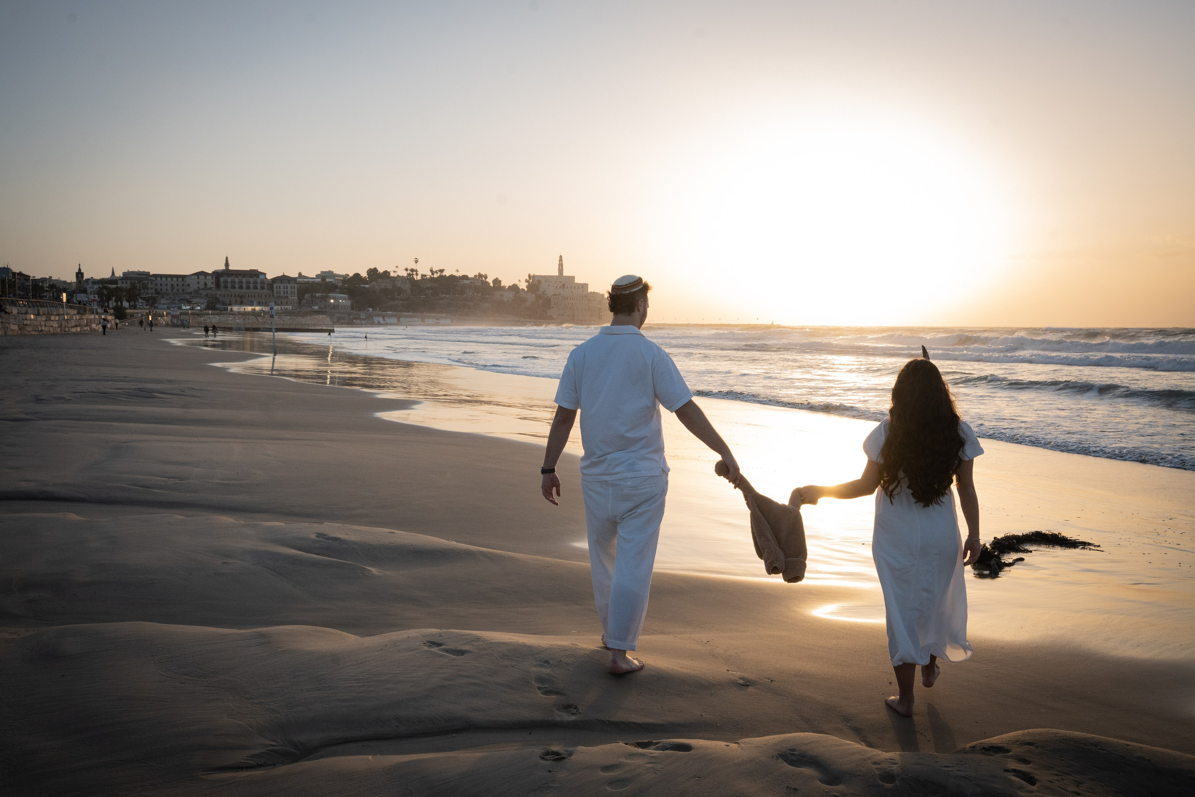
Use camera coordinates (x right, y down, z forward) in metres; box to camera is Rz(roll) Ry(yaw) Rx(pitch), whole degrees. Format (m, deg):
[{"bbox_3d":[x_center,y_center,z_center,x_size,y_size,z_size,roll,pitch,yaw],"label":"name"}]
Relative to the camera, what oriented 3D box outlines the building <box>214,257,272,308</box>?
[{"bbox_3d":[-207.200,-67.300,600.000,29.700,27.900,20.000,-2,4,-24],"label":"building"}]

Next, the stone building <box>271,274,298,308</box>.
[{"bbox_3d":[-182.400,-62.400,600.000,13.000,19.400,15.000,-2,4,-24],"label":"stone building"}]

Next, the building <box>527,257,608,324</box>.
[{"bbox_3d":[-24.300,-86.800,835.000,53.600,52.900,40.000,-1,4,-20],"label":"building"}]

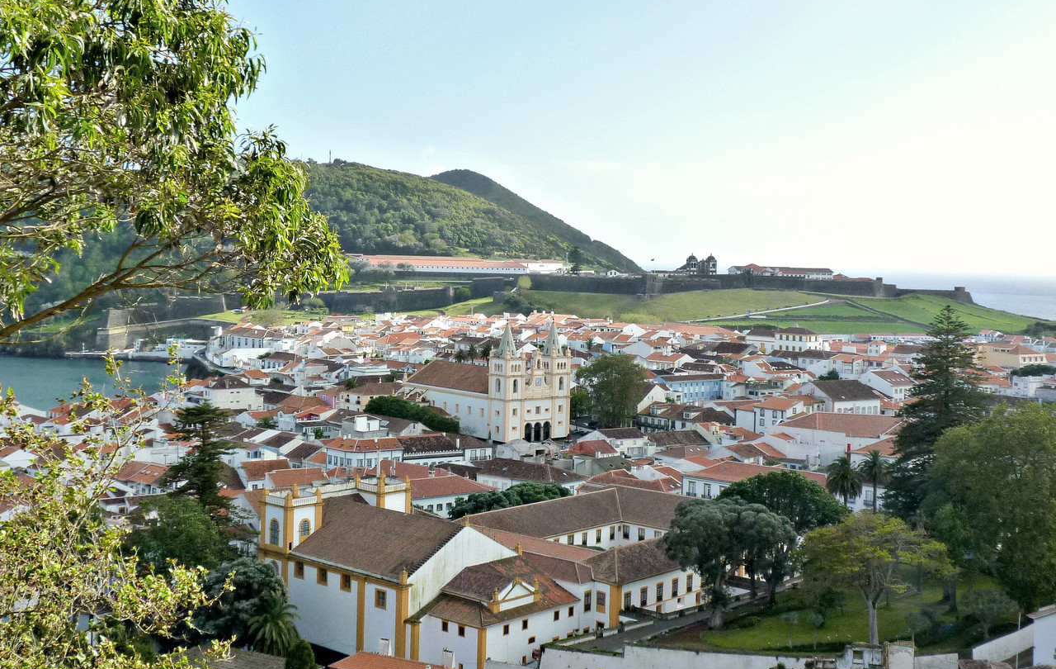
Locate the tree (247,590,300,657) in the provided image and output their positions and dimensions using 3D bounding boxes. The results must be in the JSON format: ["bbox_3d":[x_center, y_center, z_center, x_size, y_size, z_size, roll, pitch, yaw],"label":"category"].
[{"bbox_3d":[-32.490,38.080,148.000,7.000,11.000,7.000,1,4,0],"label":"tree"}]

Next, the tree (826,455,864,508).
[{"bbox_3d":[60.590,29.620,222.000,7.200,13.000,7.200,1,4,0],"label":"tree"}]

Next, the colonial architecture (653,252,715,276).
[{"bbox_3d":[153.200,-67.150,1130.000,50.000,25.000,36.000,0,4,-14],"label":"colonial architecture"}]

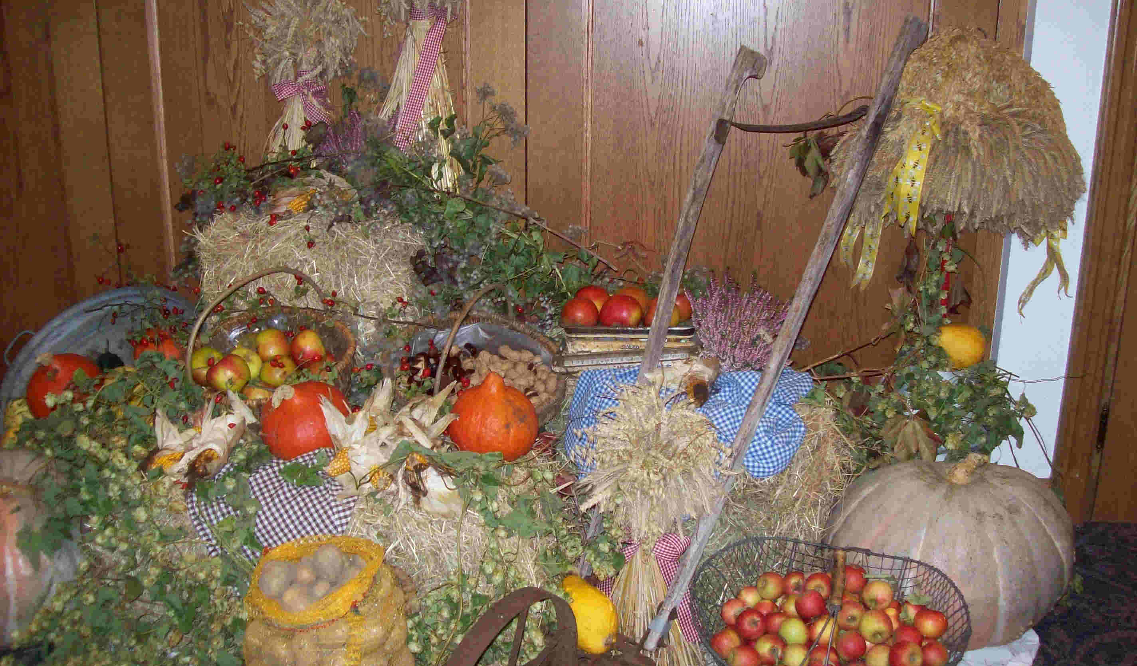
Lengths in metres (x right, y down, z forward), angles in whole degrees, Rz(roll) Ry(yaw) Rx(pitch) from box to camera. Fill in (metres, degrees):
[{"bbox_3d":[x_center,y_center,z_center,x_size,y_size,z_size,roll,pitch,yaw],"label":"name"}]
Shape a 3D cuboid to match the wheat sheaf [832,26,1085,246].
[{"bbox_3d":[0.911,-0.463,2.760,0.585,0.490,0.560,0,15,0],"label":"wheat sheaf"}]

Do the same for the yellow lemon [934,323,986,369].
[{"bbox_3d":[0.981,0.031,2.950,0.122,0.108,0.112,1,15,0],"label":"yellow lemon"}]

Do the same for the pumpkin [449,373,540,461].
[{"bbox_3d":[-0.156,0.172,2.430,0.186,0.175,0.186,0,15,0],"label":"pumpkin"}]

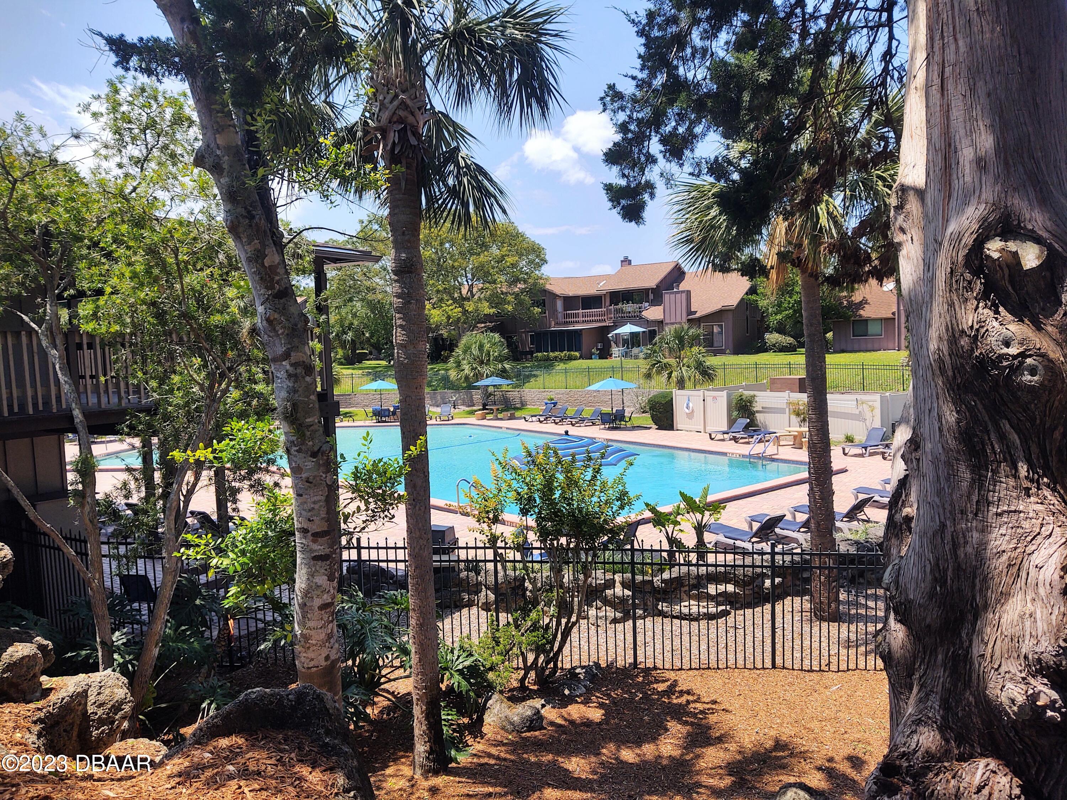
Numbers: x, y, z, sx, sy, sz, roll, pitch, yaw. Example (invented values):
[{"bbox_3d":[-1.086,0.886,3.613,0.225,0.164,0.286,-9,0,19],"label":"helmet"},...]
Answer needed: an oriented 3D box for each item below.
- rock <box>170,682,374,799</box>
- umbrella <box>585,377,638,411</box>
[{"bbox_3d":[-1.127,1.487,3.600,0.840,0.420,0.500,-3,5,-14],"label":"rock"},{"bbox_3d":[3.890,0.159,41.391,2.600,2.561,2.600,-2,5,0],"label":"umbrella"}]

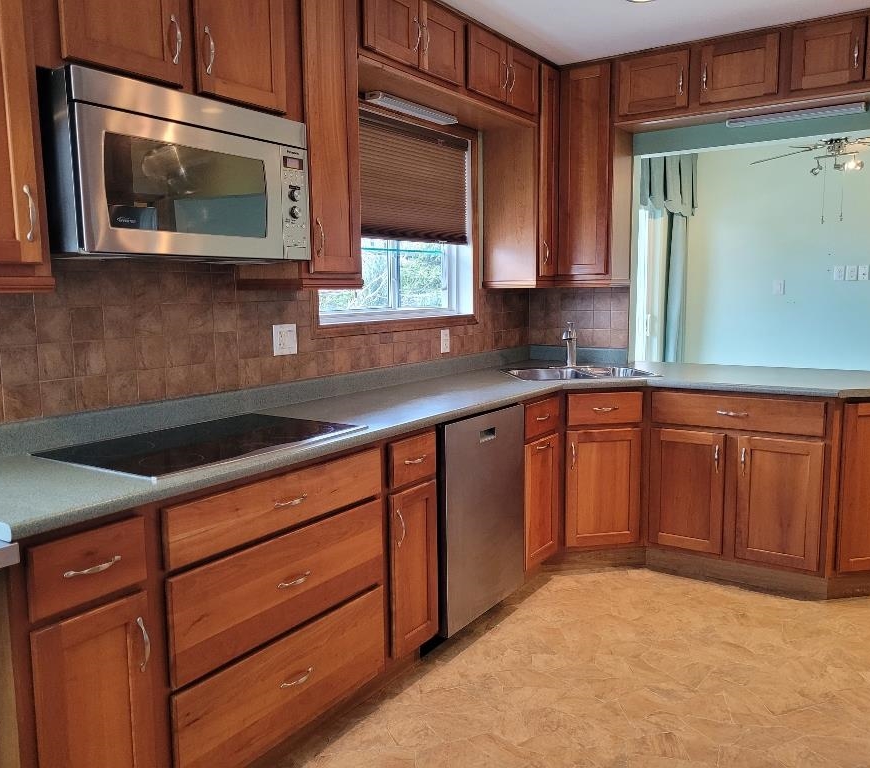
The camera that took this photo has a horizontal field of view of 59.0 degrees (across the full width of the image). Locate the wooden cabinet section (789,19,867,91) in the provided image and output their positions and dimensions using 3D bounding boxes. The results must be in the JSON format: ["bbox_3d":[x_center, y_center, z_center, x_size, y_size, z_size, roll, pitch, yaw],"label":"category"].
[{"bbox_3d":[1.759,-1.429,3.407,0.293,0.258,0.270,4,8,34],"label":"wooden cabinet section"}]

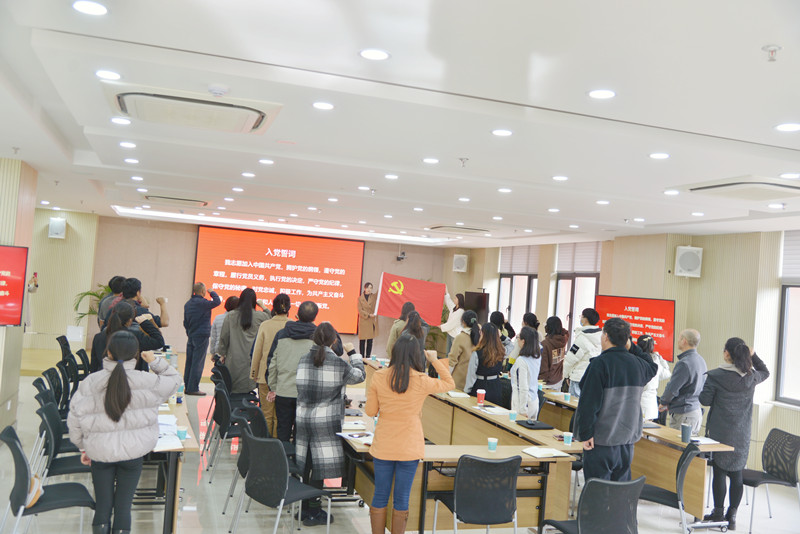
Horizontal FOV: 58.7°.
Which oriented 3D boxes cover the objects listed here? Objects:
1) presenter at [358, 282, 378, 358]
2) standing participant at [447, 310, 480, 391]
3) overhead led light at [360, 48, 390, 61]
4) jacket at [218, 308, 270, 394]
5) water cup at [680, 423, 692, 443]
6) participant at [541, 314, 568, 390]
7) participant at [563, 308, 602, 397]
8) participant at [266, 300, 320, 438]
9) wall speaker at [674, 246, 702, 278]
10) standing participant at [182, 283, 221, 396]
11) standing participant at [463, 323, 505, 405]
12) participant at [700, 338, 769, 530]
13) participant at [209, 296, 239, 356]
[{"bbox_3d":[-0.675,1.220,15.000,0.500,1.710,0.360,5,-1,-20],"label":"presenter"},{"bbox_3d":[0.777,1.343,8.567,0.500,1.639,0.420,5,-2,-32],"label":"standing participant"},{"bbox_3d":[-0.109,-0.952,3.158,0.128,0.030,0.128,4,-1,0],"label":"overhead led light"},{"bbox_3d":[-1.927,1.038,8.788,0.580,1.060,0.420,5,-1,-18],"label":"jacket"},{"bbox_3d":[2.429,1.408,6.019,0.090,0.140,0.090,4,-1,0],"label":"water cup"},{"bbox_3d":[2.022,1.485,9.400,0.520,1.635,0.400,5,-2,-35],"label":"participant"},{"bbox_3d":[2.179,1.378,8.536,0.580,1.769,0.480,5,-2,-35],"label":"participant"},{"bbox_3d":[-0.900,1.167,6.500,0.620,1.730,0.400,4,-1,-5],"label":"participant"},{"bbox_3d":[3.768,-0.067,9.360,0.330,0.380,0.250,4,3,-2],"label":"wall speaker"},{"bbox_3d":[-3.080,1.098,10.980,0.440,1.720,0.530,5,-2,-42],"label":"standing participant"},{"bbox_3d":[0.944,1.394,7.988,0.520,1.532,0.420,5,-2,-24],"label":"standing participant"},{"bbox_3d":[2.959,1.469,6.330,0.580,1.670,0.440,5,-2,-33],"label":"participant"},{"bbox_3d":[-2.268,1.181,9.350,0.500,1.600,0.360,4,-1,-5],"label":"participant"}]

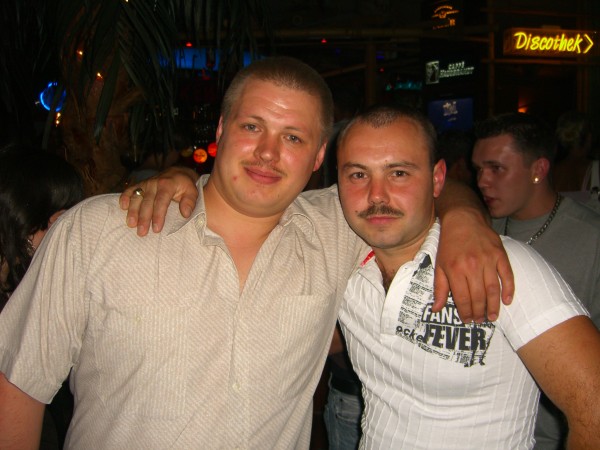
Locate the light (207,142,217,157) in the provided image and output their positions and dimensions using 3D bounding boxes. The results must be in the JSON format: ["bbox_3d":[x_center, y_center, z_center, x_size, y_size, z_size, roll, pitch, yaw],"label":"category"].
[{"bbox_3d":[-0.517,-0.457,4.000,0.086,0.088,0.050,-1,4,-7],"label":"light"}]

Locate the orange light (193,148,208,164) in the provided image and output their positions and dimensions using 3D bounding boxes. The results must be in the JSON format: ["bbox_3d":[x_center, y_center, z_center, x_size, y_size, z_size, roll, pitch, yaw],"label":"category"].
[{"bbox_3d":[-0.602,-0.416,4.000,0.086,0.088,0.050,-1,4,-8],"label":"orange light"}]

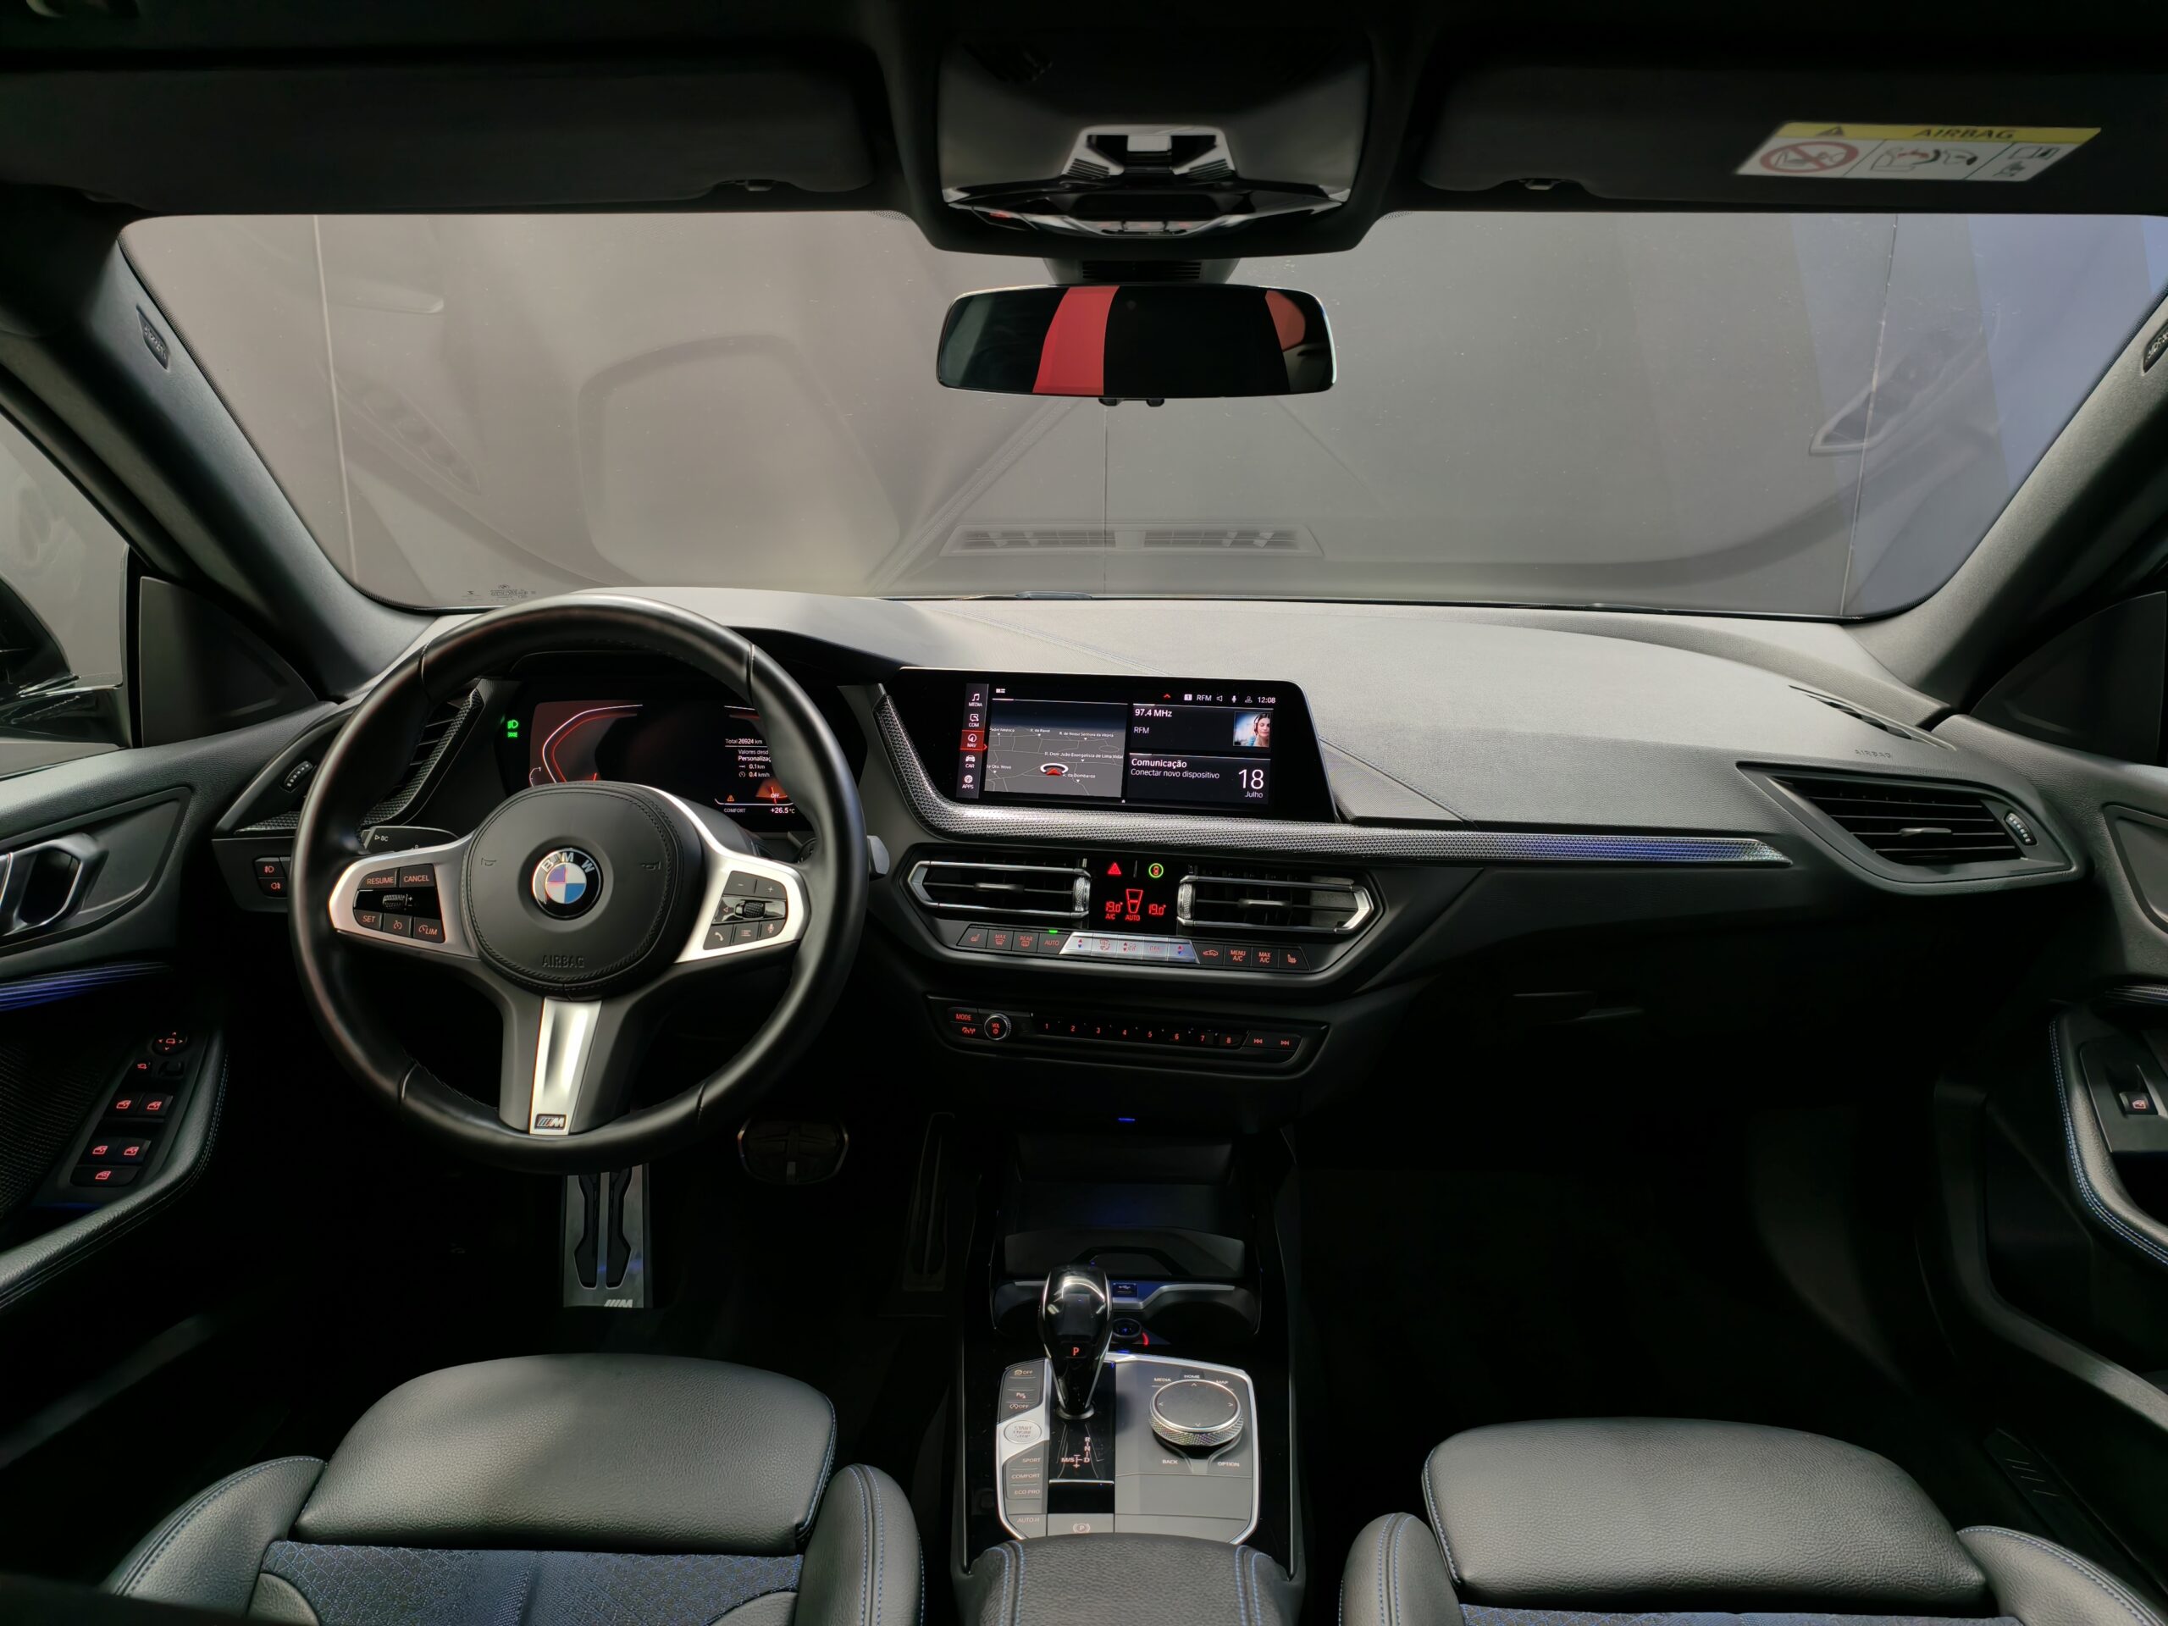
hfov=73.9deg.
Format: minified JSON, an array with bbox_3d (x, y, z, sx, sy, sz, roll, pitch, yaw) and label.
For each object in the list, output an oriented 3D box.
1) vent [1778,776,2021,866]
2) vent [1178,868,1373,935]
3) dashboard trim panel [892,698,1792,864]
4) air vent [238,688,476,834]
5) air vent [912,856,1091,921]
[{"bbox_3d":[0.611,0.007,1.084,0.160,0.066,0.060,1,-1,3],"label":"vent"},{"bbox_3d":[0.149,0.069,1.127,0.148,0.039,0.045,2,9,7],"label":"vent"},{"bbox_3d":[0.178,-0.028,1.107,0.675,0.110,0.060,2,4,4],"label":"dashboard trim panel"},{"bbox_3d":[-0.578,-0.041,1.150,0.170,0.112,0.060,1,2,0],"label":"air vent"},{"bbox_3d":[-0.067,0.059,1.143,0.140,0.037,0.045,2,9,7],"label":"air vent"}]

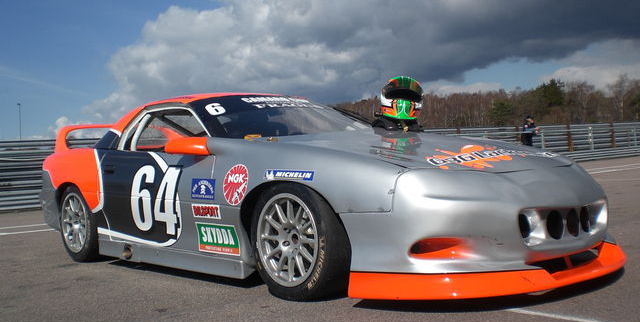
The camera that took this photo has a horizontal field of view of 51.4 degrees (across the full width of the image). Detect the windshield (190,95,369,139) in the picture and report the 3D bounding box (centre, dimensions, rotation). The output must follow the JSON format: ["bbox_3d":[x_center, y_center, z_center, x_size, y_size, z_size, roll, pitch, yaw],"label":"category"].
[{"bbox_3d":[-0.211,-0.318,4.679,1.475,0.343,0.768,-3,0,-43],"label":"windshield"}]

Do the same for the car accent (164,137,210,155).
[{"bbox_3d":[-0.812,-0.089,4.073,0.210,0.115,0.190,-4,1,-44],"label":"car accent"}]

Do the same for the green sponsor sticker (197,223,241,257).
[{"bbox_3d":[-0.591,0.447,3.834,0.025,0.169,0.434,-3,0,-43],"label":"green sponsor sticker"}]

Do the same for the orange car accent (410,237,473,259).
[{"bbox_3d":[0.532,0.383,2.936,0.273,0.091,0.111,-3,0,-1],"label":"orange car accent"}]

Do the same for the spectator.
[{"bbox_3d":[7.570,-0.785,23.808,0.450,1.740,0.500,-3,1,35],"label":"spectator"}]

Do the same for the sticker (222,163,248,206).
[{"bbox_3d":[-0.469,0.132,3.715,0.012,0.235,0.235,3,-4,-43],"label":"sticker"}]

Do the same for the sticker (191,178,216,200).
[{"bbox_3d":[-0.676,0.167,3.916,0.020,0.119,0.247,-3,0,-43],"label":"sticker"}]

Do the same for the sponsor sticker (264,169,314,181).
[{"bbox_3d":[-0.155,0.074,3.374,0.012,0.052,0.375,23,-17,-41],"label":"sponsor sticker"}]

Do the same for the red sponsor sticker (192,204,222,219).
[{"bbox_3d":[-0.676,0.301,3.959,0.012,0.079,0.280,-4,1,-44],"label":"red sponsor sticker"}]

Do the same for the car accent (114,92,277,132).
[{"bbox_3d":[-0.773,-0.374,5.236,1.363,0.293,1.262,-3,0,-43],"label":"car accent"}]

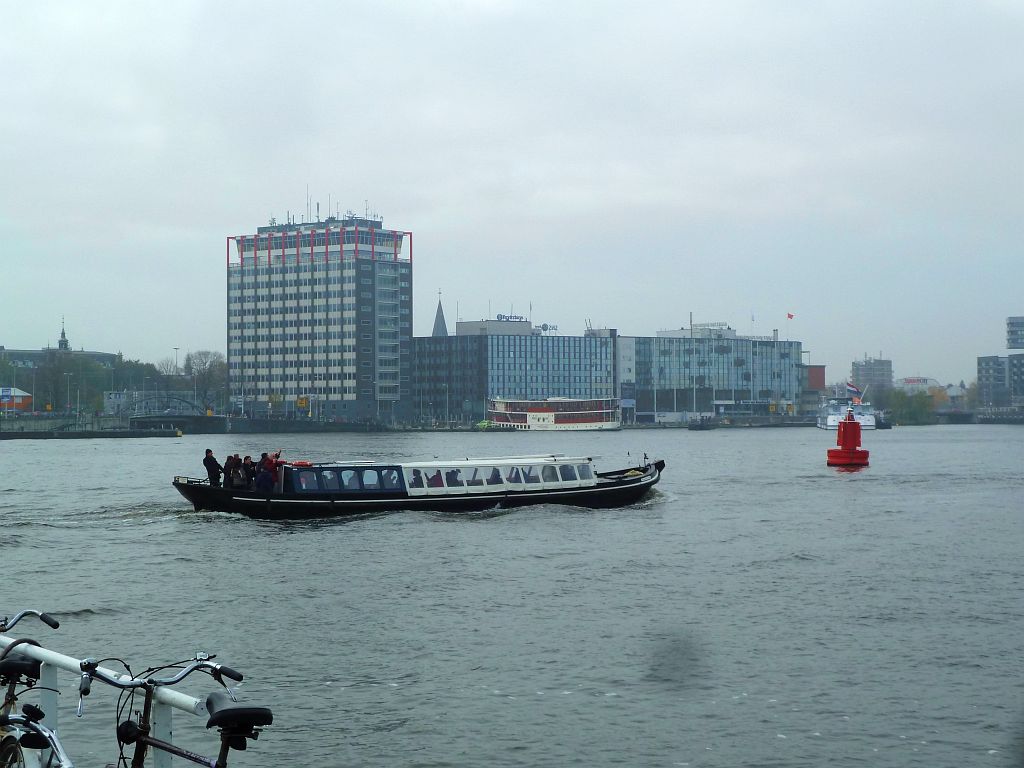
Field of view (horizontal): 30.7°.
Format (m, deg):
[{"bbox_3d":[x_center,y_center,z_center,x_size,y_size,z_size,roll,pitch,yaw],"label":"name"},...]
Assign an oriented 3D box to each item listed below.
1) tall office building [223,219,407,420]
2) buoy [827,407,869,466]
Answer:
[{"bbox_3d":[-49.782,-16.213,484.322,44.000,52.100,22.300,-1,-1,36],"label":"tall office building"},{"bbox_3d":[22.159,3.470,122.955,2.770,3.760,2.770,0,-1,0],"label":"buoy"}]

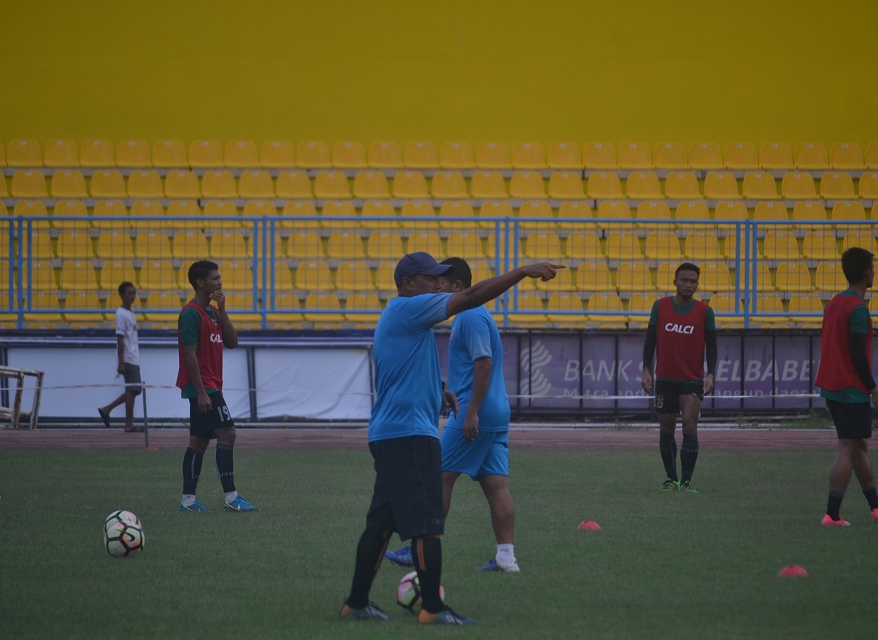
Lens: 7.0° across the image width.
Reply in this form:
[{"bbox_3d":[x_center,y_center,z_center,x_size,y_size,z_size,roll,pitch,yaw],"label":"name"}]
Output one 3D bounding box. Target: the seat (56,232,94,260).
[{"bbox_3d":[-4.581,-0.947,90.977,0.455,0.355,0.410,0,0,-8],"label":"seat"}]

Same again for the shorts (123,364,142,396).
[{"bbox_3d":[-3.203,0.622,75.300,0.220,0.360,0.310,0,0,18],"label":"shorts"}]

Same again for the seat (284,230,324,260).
[{"bbox_3d":[-1.670,-0.920,88.939,0.440,0.350,0.420,0,0,-5],"label":"seat"}]

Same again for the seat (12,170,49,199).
[{"bbox_3d":[-5.144,-1.702,90.505,0.440,0.350,0.420,0,0,-5],"label":"seat"}]

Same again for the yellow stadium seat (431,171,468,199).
[{"bbox_3d":[0.133,-1.707,91.013,0.440,0.350,0.420,0,0,-5],"label":"yellow stadium seat"}]

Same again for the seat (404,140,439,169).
[{"bbox_3d":[-0.219,-2.125,92.882,0.450,0.355,0.420,0,0,-5],"label":"seat"}]

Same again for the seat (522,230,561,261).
[{"bbox_3d":[1.286,-0.921,89.224,0.440,0.350,0.420,0,0,-5],"label":"seat"}]

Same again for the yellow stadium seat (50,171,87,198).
[{"bbox_3d":[-4.711,-1.728,91.723,0.450,0.355,0.420,0,0,-5],"label":"yellow stadium seat"}]

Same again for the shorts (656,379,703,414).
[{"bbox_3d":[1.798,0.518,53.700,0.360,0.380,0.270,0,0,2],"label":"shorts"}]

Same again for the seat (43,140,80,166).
[{"bbox_3d":[-4.679,-2.076,89.232,0.450,0.350,0.420,0,0,-4],"label":"seat"}]

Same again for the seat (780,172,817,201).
[{"bbox_3d":[4.624,-1.721,92.470,0.450,0.355,0.420,0,0,-5],"label":"seat"}]

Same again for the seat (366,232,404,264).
[{"bbox_3d":[-0.640,-0.888,86.068,0.440,0.345,0.420,0,0,-3],"label":"seat"}]

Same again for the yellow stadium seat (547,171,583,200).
[{"bbox_3d":[1.542,-1.640,87.777,0.440,0.345,0.420,0,0,-3],"label":"yellow stadium seat"}]

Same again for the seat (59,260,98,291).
[{"bbox_3d":[-4.261,-0.520,85.086,0.440,0.345,0.420,0,0,-3],"label":"seat"}]

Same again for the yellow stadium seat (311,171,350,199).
[{"bbox_3d":[-1.337,-1.669,88.695,0.450,0.350,0.420,0,0,-4],"label":"yellow stadium seat"}]

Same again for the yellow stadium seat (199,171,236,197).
[{"bbox_3d":[-2.801,-1.727,91.876,0.450,0.355,0.420,0,0,-5],"label":"yellow stadium seat"}]

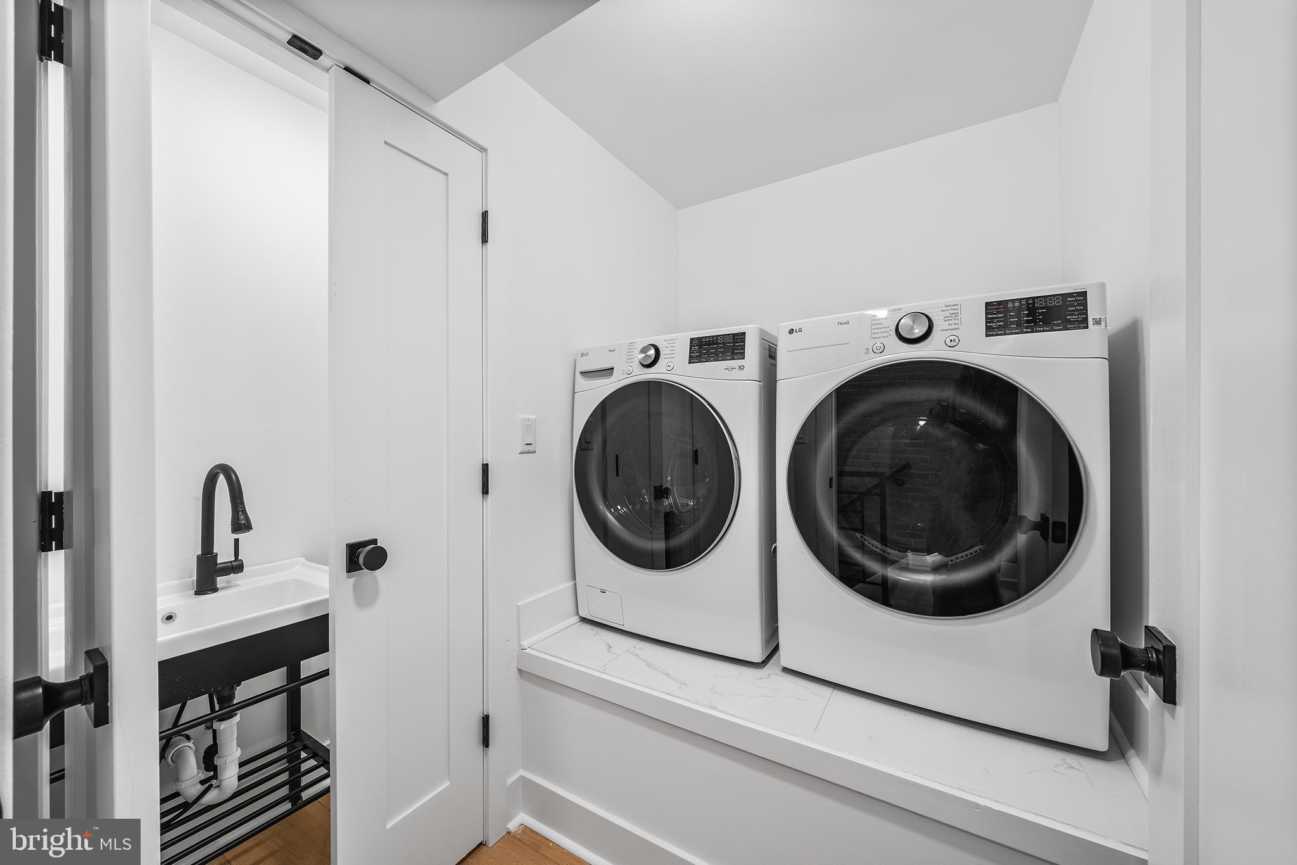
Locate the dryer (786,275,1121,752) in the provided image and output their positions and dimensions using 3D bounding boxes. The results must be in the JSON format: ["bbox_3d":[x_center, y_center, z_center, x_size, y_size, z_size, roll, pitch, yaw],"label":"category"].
[{"bbox_3d":[0.832,0.190,1.435,0.686,0.990,0.770,0,0,31],"label":"dryer"}]

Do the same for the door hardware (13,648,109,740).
[{"bbox_3d":[-0.634,0.285,0.507,0.066,0.066,0.064,0,0,33],"label":"door hardware"}]

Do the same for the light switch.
[{"bbox_3d":[-0.393,0.007,1.527,0.009,0.122,0.079,0,0,31],"label":"light switch"}]

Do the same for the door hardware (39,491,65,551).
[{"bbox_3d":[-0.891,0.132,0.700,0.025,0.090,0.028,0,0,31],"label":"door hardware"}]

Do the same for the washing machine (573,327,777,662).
[{"bbox_3d":[0.203,0.193,1.815,0.686,0.990,0.770,0,0,31],"label":"washing machine"}]

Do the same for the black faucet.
[{"bbox_3d":[-1.122,0.265,1.278,0.270,0.360,0.115,0,0,31],"label":"black faucet"}]

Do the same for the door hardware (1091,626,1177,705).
[{"bbox_3d":[0.589,0.276,0.573,0.063,0.066,0.066,0,0,32],"label":"door hardware"}]

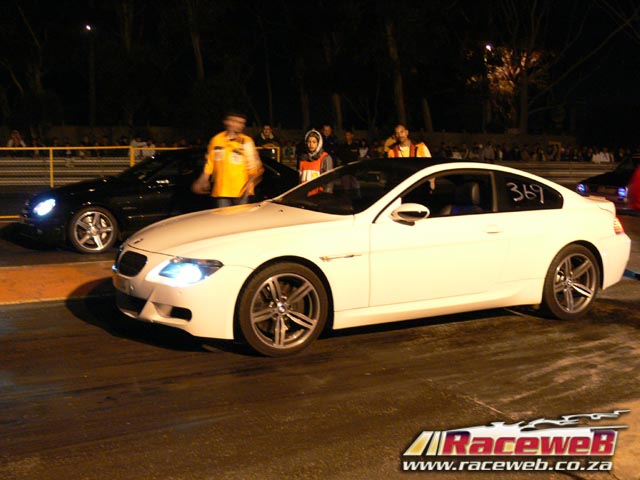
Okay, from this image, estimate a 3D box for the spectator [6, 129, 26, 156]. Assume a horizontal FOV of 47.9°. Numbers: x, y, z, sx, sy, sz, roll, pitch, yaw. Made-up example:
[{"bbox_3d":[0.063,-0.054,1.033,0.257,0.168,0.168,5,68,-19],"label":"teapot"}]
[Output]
[{"bbox_3d":[-8.000,-2.100,19.000,0.540,1.580,0.420,-2,7,-25],"label":"spectator"}]

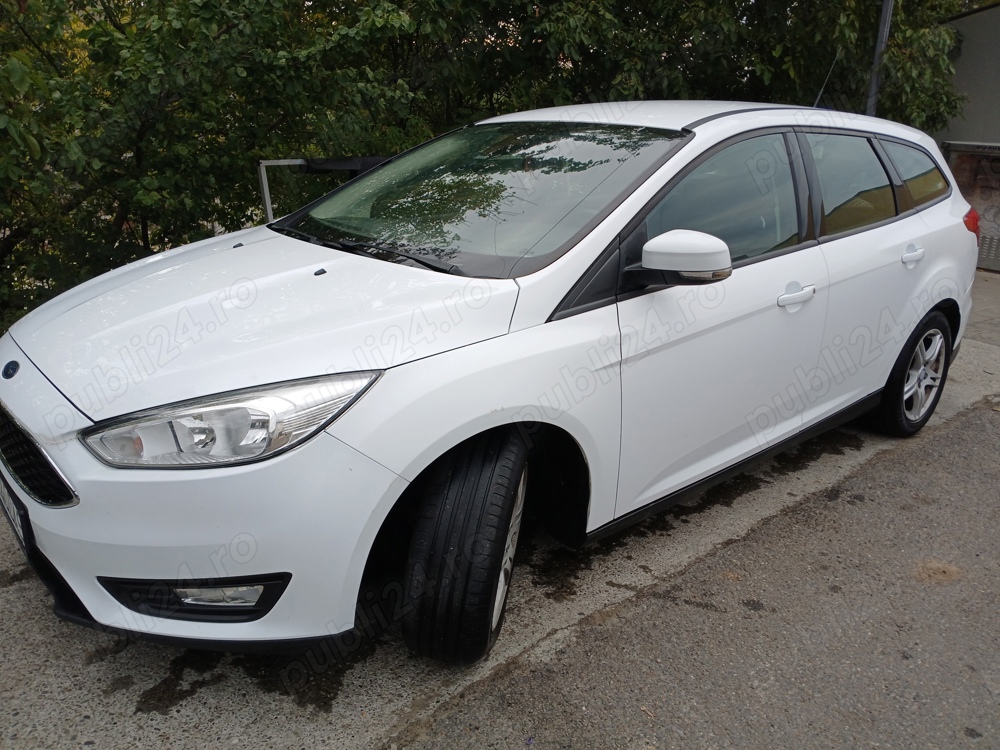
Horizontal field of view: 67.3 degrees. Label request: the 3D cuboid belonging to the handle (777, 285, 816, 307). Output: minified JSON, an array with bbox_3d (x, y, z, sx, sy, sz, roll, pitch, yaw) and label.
[{"bbox_3d":[0.994,-0.267,2.522,0.218,0.043,0.046,-14,23,-38],"label":"handle"}]

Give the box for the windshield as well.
[{"bbox_3d":[-0.148,-0.681,2.600,1.080,0.120,1.440,-38,36,-27],"label":"windshield"}]

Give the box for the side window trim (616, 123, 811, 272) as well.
[{"bbox_3d":[0.704,-0.566,2.373,1.157,0.504,0.070,-13,-6,-38],"label":"side window trim"}]

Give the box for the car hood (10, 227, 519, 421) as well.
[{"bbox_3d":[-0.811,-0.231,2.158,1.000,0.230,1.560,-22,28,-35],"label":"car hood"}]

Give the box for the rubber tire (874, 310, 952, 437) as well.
[{"bbox_3d":[1.931,-0.018,3.610,0.632,0.632,0.210,-13,22,-39],"label":"rubber tire"}]

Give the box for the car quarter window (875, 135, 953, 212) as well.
[{"bbox_3d":[1.887,-0.912,3.397,0.780,0.349,0.060,-16,-1,-42],"label":"car quarter window"}]

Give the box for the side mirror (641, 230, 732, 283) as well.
[{"bbox_3d":[0.510,-0.323,2.052,0.155,0.145,0.215,-13,22,-39],"label":"side mirror"}]

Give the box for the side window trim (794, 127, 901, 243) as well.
[{"bbox_3d":[1.399,-0.756,2.956,0.904,0.446,0.070,-13,-6,-40],"label":"side window trim"}]

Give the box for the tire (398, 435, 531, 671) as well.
[{"bbox_3d":[-0.074,0.427,1.986,0.210,0.632,0.632,10,18,7],"label":"tire"}]

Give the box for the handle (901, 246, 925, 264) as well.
[{"bbox_3d":[1.697,-0.487,3.087,0.218,0.043,0.046,-15,24,-40],"label":"handle"}]

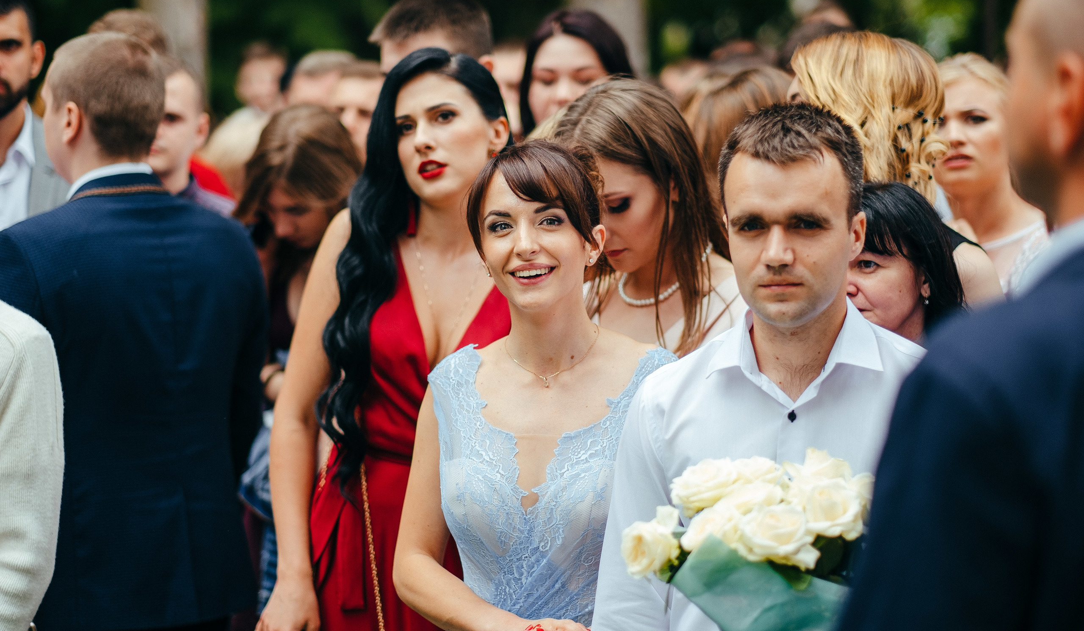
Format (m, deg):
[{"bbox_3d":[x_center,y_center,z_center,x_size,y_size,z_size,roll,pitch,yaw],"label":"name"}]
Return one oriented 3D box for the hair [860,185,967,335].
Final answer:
[{"bbox_3d":[0.515,-0.075,3.650,0.200,0.250,0.230,5,7,40],"label":"hair"}]

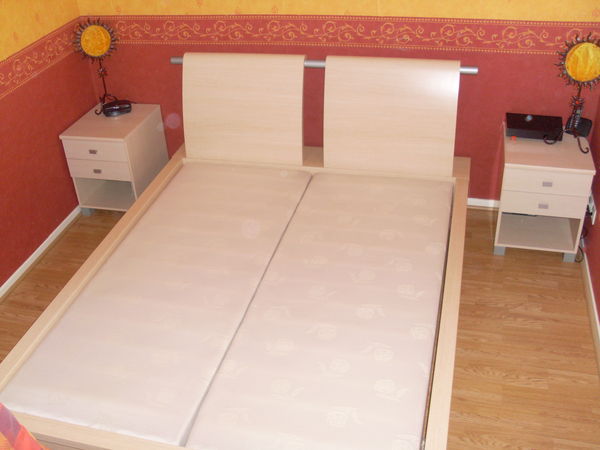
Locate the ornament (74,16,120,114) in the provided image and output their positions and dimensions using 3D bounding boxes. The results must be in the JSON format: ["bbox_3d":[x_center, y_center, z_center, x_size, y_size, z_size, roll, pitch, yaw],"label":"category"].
[{"bbox_3d":[-1.222,-0.978,4.031,0.265,0.570,0.140,-19,36,-22],"label":"ornament"}]

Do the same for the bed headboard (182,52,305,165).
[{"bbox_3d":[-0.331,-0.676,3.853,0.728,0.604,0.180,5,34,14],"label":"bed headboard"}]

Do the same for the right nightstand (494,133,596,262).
[{"bbox_3d":[1.305,-0.185,3.586,0.428,0.556,0.500,5,34,14],"label":"right nightstand"}]

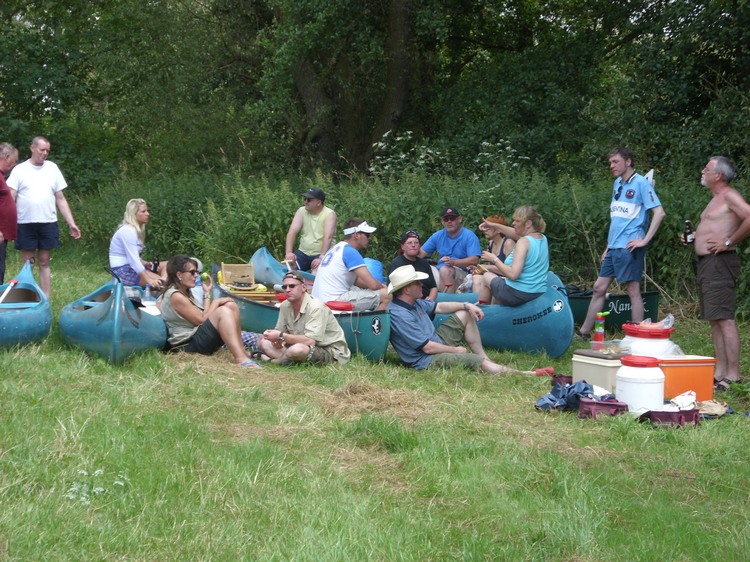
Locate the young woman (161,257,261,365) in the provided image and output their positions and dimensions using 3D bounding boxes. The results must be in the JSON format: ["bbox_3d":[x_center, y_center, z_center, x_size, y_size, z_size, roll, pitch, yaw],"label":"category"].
[{"bbox_3d":[-1.356,0.245,17.600,0.880,0.870,0.460,3,7,31],"label":"young woman"}]

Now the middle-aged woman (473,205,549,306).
[{"bbox_3d":[1.185,-0.021,18.300,0.740,1.220,0.520,2,5,19],"label":"middle-aged woman"}]

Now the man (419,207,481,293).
[{"bbox_3d":[0.682,-0.123,19.300,0.620,1.150,0.800,1,6,7],"label":"man"}]

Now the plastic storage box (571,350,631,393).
[{"bbox_3d":[1.661,0.697,15.400,0.260,0.340,0.430,-4,7,-36],"label":"plastic storage box"}]

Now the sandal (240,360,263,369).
[{"bbox_3d":[-1.008,0.681,17.250,0.250,0.075,0.095,4,7,33],"label":"sandal"}]

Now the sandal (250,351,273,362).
[{"bbox_3d":[-0.937,0.626,17.600,0.260,0.095,0.100,3,7,30],"label":"sandal"}]

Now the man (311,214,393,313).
[{"bbox_3d":[-0.204,0.021,18.400,0.750,1.120,0.520,-4,6,-37],"label":"man"}]

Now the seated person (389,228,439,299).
[{"bbox_3d":[0.335,0.031,18.700,0.530,0.960,0.750,-2,6,-23],"label":"seated person"}]

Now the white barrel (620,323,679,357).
[{"bbox_3d":[2.017,0.586,15.650,0.430,0.530,0.430,0,5,0],"label":"white barrel"}]

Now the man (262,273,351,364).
[{"bbox_3d":[-0.573,0.298,17.500,0.640,0.790,0.700,4,6,38],"label":"man"}]

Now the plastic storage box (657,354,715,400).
[{"bbox_3d":[2.220,0.715,15.400,0.450,0.330,0.290,-2,6,-17],"label":"plastic storage box"}]

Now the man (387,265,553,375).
[{"bbox_3d":[0.759,0.306,17.050,1.300,0.860,0.620,1,5,12],"label":"man"}]

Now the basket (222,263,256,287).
[{"bbox_3d":[-1.328,-0.053,20.500,0.340,0.260,0.280,0,5,-6],"label":"basket"}]

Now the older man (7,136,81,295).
[{"bbox_3d":[-3.311,-0.574,21.200,0.740,1.770,0.400,-1,6,-9],"label":"older man"}]

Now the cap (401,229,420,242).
[{"bbox_3d":[0.321,-0.412,19.200,0.180,0.140,0.250,-1,5,-14],"label":"cap"}]

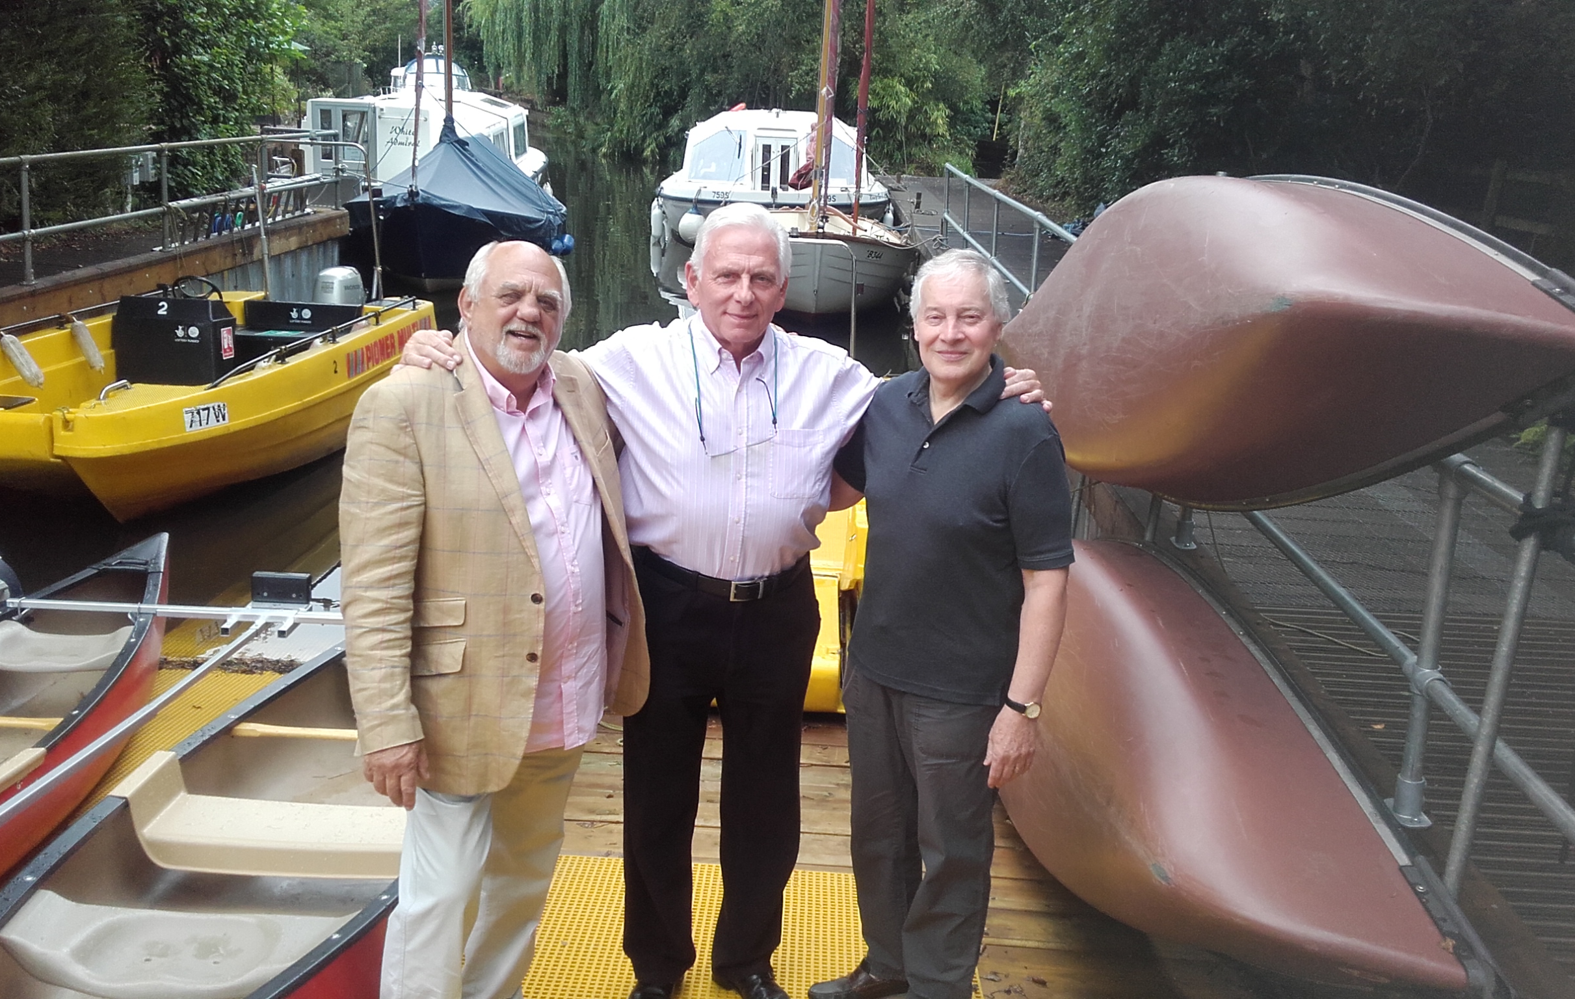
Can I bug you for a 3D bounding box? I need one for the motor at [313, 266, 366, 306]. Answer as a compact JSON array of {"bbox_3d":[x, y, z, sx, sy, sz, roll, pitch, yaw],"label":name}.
[{"bbox_3d":[-3.972,-1.442,12.475,0.390,1.250,0.640,5,17,10],"label":"motor"}]

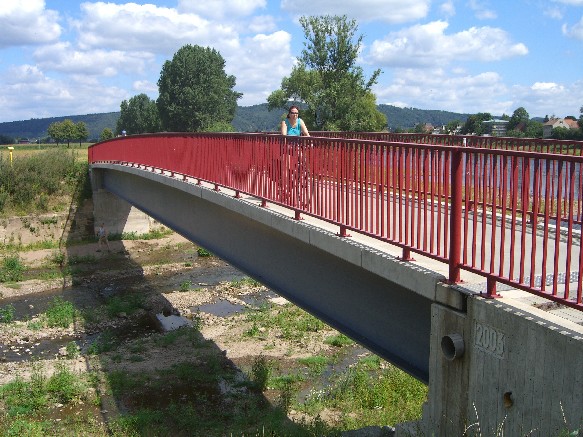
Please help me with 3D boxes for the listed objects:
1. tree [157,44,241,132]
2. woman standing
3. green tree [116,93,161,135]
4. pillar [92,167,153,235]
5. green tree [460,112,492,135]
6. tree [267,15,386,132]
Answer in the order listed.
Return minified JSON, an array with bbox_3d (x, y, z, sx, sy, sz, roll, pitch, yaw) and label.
[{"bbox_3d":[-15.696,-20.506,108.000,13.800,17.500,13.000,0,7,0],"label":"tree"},{"bbox_3d":[0.059,-0.854,9.500,0.500,1.640,0.380,1,7,12],"label":"woman standing"},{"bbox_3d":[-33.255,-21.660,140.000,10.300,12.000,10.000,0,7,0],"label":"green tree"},{"bbox_3d":[-11.475,-1.169,42.941,3.700,4.300,1.400,-3,8,-22],"label":"pillar"},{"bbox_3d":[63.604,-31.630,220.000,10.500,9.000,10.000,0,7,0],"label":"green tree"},{"bbox_3d":[3.938,-15.077,72.000,13.000,15.200,12.000,0,7,0],"label":"tree"}]

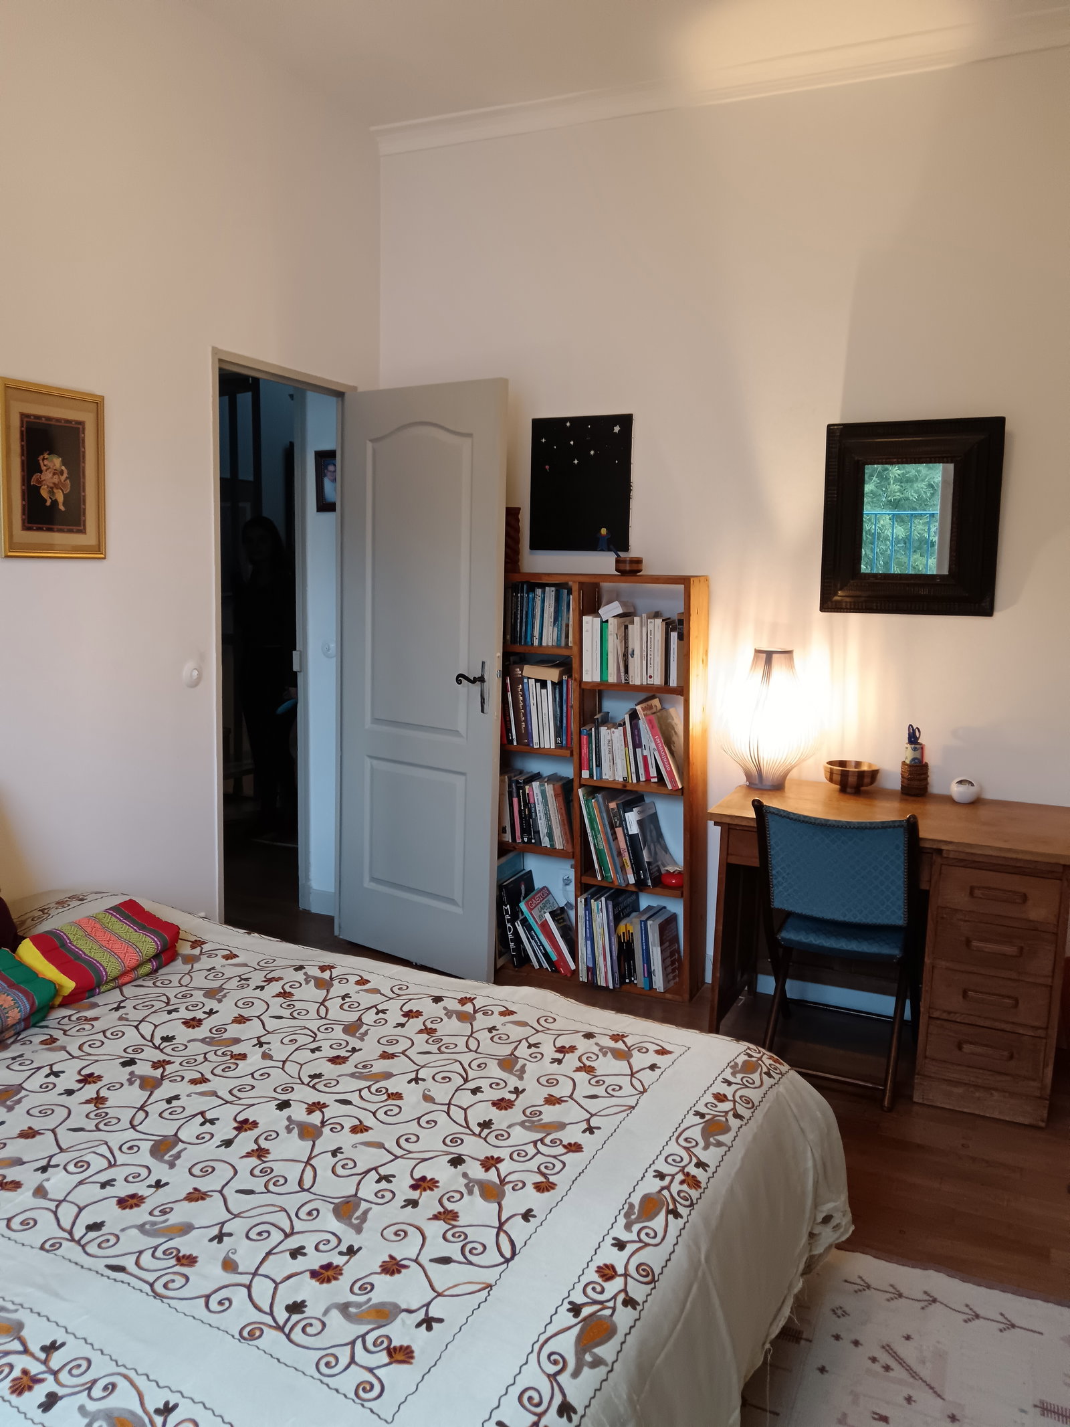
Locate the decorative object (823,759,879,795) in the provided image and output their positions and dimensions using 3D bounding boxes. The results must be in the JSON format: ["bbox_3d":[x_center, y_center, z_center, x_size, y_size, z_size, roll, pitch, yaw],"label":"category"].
[{"bbox_3d":[1.012,0.208,3.555,0.178,0.085,0.178,4,7,23],"label":"decorative object"}]

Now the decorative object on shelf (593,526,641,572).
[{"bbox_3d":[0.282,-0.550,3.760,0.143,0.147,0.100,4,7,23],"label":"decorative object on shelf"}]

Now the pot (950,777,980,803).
[{"bbox_3d":[1.333,0.232,3.438,0.090,0.078,0.090,4,7,23],"label":"pot"}]

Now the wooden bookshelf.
[{"bbox_3d":[0.223,0.229,3.905,0.743,1.408,0.213,4,7,23],"label":"wooden bookshelf"}]

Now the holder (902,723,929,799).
[{"bbox_3d":[1.208,0.146,3.521,0.088,0.226,0.088,4,7,23],"label":"holder"}]

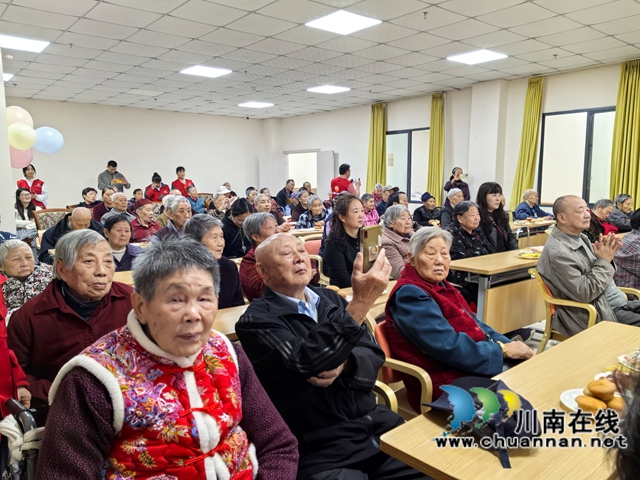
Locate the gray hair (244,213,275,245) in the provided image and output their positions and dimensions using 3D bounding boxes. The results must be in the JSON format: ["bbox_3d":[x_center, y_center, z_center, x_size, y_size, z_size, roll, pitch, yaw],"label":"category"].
[{"bbox_3d":[-0.373,-0.070,3.030,0.210,0.210,0.190,3,8,28],"label":"gray hair"}]

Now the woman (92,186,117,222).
[{"bbox_3d":[-2.600,-0.003,6.350,0.500,1.220,0.720,-6,9,-39],"label":"woman"}]

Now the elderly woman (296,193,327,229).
[{"bbox_3d":[-0.104,0.034,6.456,0.500,1.180,0.660,-5,8,-31],"label":"elderly woman"}]

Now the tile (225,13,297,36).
[{"bbox_3d":[-0.595,-2.222,5.143,0.600,0.020,0.600,-6,9,-40],"label":"tile"}]

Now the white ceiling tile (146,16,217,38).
[{"bbox_3d":[-1.440,-2.227,5.218,0.600,0.020,0.600,-6,9,-40],"label":"white ceiling tile"}]

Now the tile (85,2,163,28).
[{"bbox_3d":[-1.911,-2.179,4.832,0.600,0.020,0.600,-6,9,-39],"label":"tile"}]

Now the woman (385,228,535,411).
[{"bbox_3d":[0.562,0.563,1.985,0.500,1.200,0.700,-6,9,-40],"label":"woman"}]

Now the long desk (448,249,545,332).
[{"bbox_3d":[1.727,0.506,4.273,1.750,0.750,0.440,-6,9,-40],"label":"long desk"}]

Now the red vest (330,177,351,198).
[{"bbox_3d":[0.371,-0.826,8.812,0.280,0.620,0.440,-6,9,-39],"label":"red vest"}]

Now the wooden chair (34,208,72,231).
[{"bbox_3d":[-2.773,0.185,5.522,0.560,1.033,0.600,-6,9,-39],"label":"wooden chair"}]

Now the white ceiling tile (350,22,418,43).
[{"bbox_3d":[0.705,-2.264,5.442,0.600,0.020,0.600,-6,9,-39],"label":"white ceiling tile"}]

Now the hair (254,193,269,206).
[{"bbox_3d":[-0.711,-0.491,6.100,0.160,0.160,0.190,-6,9,-39],"label":"hair"}]

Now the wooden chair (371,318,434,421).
[{"bbox_3d":[0.475,0.697,2.090,0.560,0.820,0.550,-6,9,-39],"label":"wooden chair"}]

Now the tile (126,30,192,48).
[{"bbox_3d":[-1.835,-2.283,5.671,0.600,0.020,0.600,-6,9,-39],"label":"tile"}]

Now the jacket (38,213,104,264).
[{"bbox_3d":[-2.231,0.040,4.504,0.600,0.620,0.500,-6,9,-39],"label":"jacket"}]

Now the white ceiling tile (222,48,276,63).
[{"bbox_3d":[-0.905,-2.378,6.439,0.600,0.020,0.600,-6,9,-40],"label":"white ceiling tile"}]

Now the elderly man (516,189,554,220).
[{"bbox_3d":[3.050,-0.127,7.100,0.500,1.200,0.750,-6,9,-39],"label":"elderly man"}]

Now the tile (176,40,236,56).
[{"bbox_3d":[-1.370,-2.324,6.053,0.600,0.020,0.600,-6,9,-39],"label":"tile"}]

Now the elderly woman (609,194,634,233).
[{"bbox_3d":[3.626,0.047,5.828,0.500,1.147,0.680,-6,9,-39],"label":"elderly woman"}]

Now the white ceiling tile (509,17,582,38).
[{"bbox_3d":[2.395,-2.257,5.289,0.600,0.020,0.600,-6,9,-39],"label":"white ceiling tile"}]

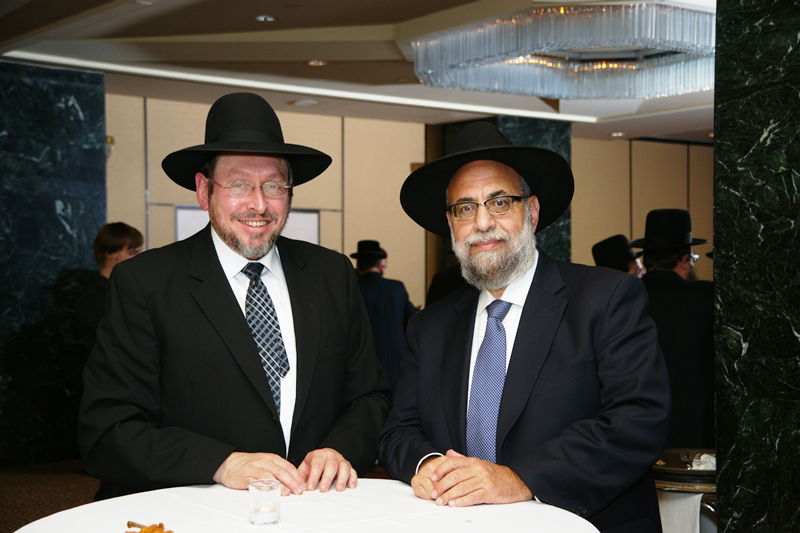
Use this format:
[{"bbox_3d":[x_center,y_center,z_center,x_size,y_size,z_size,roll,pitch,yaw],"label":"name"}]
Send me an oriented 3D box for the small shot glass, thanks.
[{"bbox_3d":[-0.218,0.381,1.975,0.051,0.063,0.051,0,0,0],"label":"small shot glass"}]

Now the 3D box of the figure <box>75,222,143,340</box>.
[{"bbox_3d":[-1.210,0.660,5.200,0.380,1.690,0.480,0,0,-35],"label":"figure"}]

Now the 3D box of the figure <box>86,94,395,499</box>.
[{"bbox_3d":[-0.320,0.590,2.420,0.620,1.820,0.500,0,0,-20],"label":"figure"}]

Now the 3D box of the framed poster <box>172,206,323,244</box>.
[{"bbox_3d":[-1.280,-0.080,10.450,1.480,0.850,0.040,0,0,-37],"label":"framed poster"}]

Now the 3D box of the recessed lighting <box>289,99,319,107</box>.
[{"bbox_3d":[-0.790,-1.342,10.000,0.230,0.050,0.230,0,0,0],"label":"recessed lighting"}]

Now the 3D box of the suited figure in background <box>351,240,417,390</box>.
[{"bbox_3d":[-0.160,0.635,10.000,0.600,1.710,0.400,0,0,23],"label":"suited figure in background"}]

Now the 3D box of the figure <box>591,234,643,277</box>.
[{"bbox_3d":[0.980,0.680,5.750,0.520,1.660,0.380,0,0,37],"label":"figure"}]

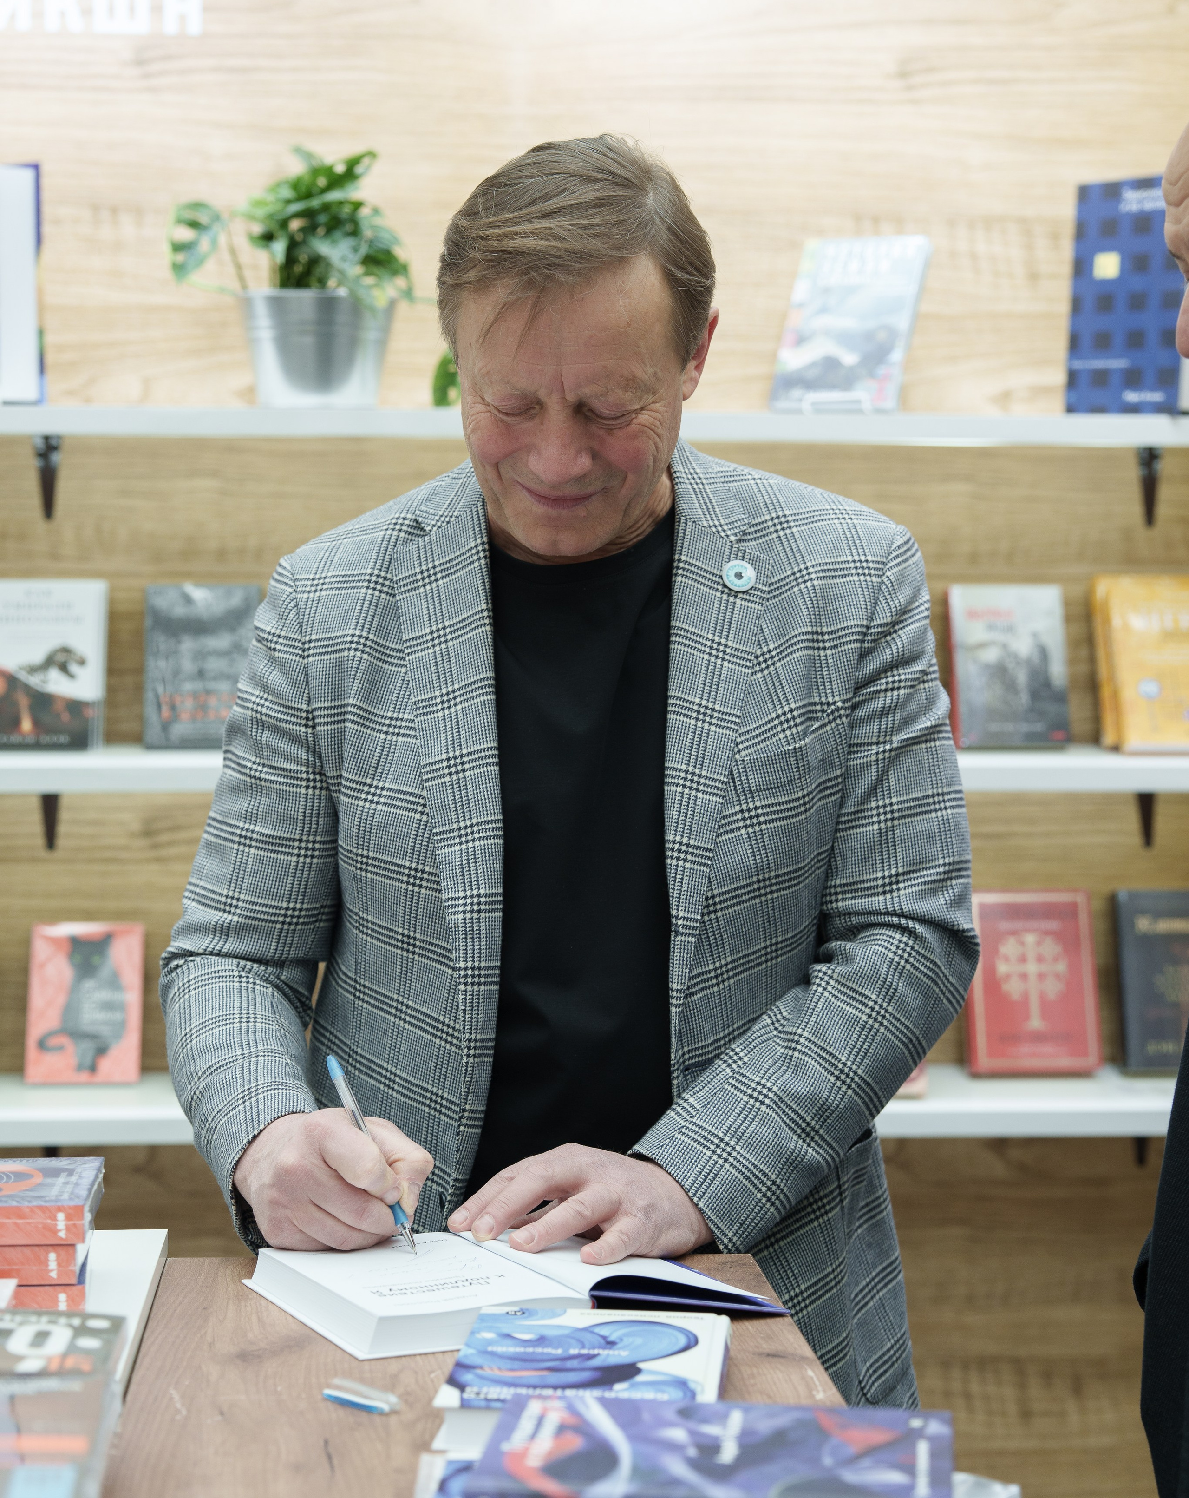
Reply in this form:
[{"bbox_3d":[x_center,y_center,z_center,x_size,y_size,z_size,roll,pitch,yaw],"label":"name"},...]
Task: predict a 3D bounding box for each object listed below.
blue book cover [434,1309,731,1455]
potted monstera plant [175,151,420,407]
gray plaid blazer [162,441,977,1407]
[{"bbox_3d":[-0.002,0.372,1.669,0.157,0.024,0.216,1,3,5],"label":"blue book cover"},{"bbox_3d":[-0.359,-0.557,3.350,0.287,0.307,0.240,0,3,-5],"label":"potted monstera plant"},{"bbox_3d":[-0.018,0.162,2.085,0.590,0.770,0.450,0,3,-2],"label":"gray plaid blazer"}]

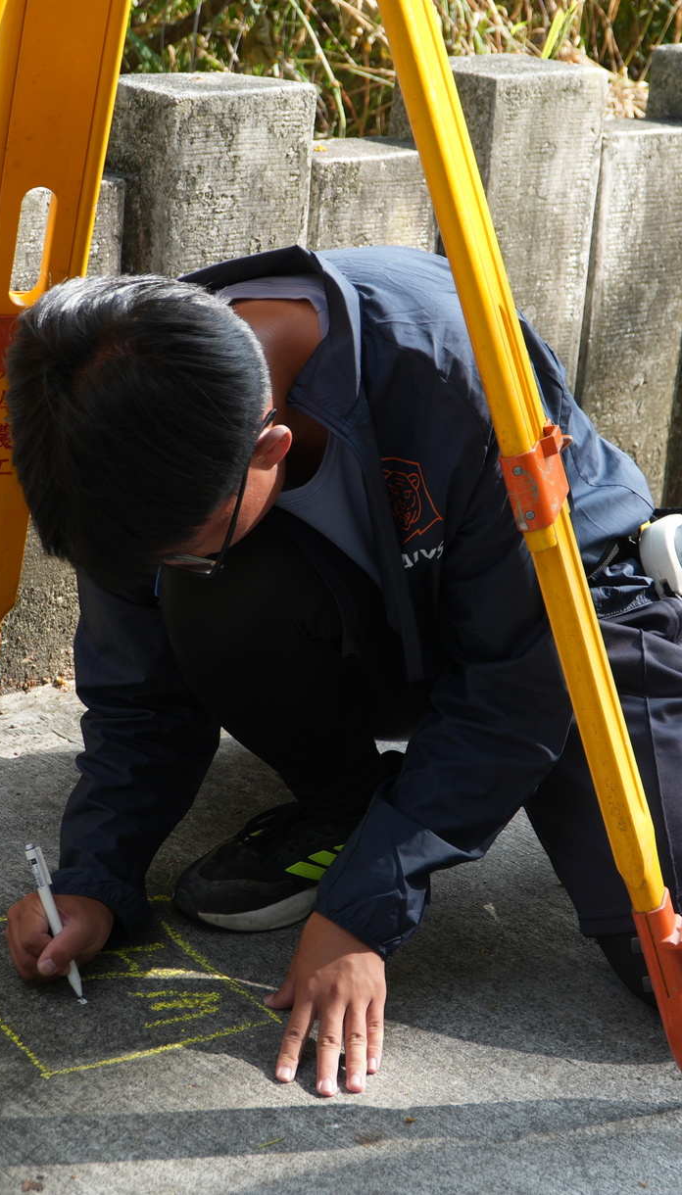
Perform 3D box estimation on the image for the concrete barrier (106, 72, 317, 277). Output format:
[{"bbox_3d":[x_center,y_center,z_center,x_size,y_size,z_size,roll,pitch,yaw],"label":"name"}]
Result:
[{"bbox_3d":[-0.183,-0.294,2.987,0.213,0.688,0.170,-15,26,-41],"label":"concrete barrier"}]

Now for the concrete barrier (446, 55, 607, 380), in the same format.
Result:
[{"bbox_3d":[0.201,-0.386,3.322,0.170,0.690,0.220,21,26,41],"label":"concrete barrier"}]

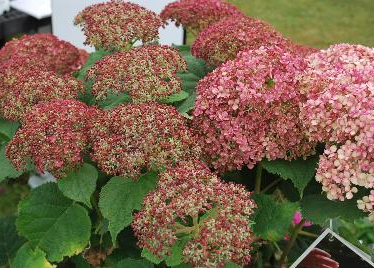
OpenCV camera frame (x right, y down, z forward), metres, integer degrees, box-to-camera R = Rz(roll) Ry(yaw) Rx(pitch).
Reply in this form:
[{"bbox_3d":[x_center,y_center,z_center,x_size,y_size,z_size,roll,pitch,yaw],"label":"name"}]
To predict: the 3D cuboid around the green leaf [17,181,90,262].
[{"bbox_3d":[-0.179,0.118,0.800,0.102,0.025,0.105,31,59,21],"label":"green leaf"}]

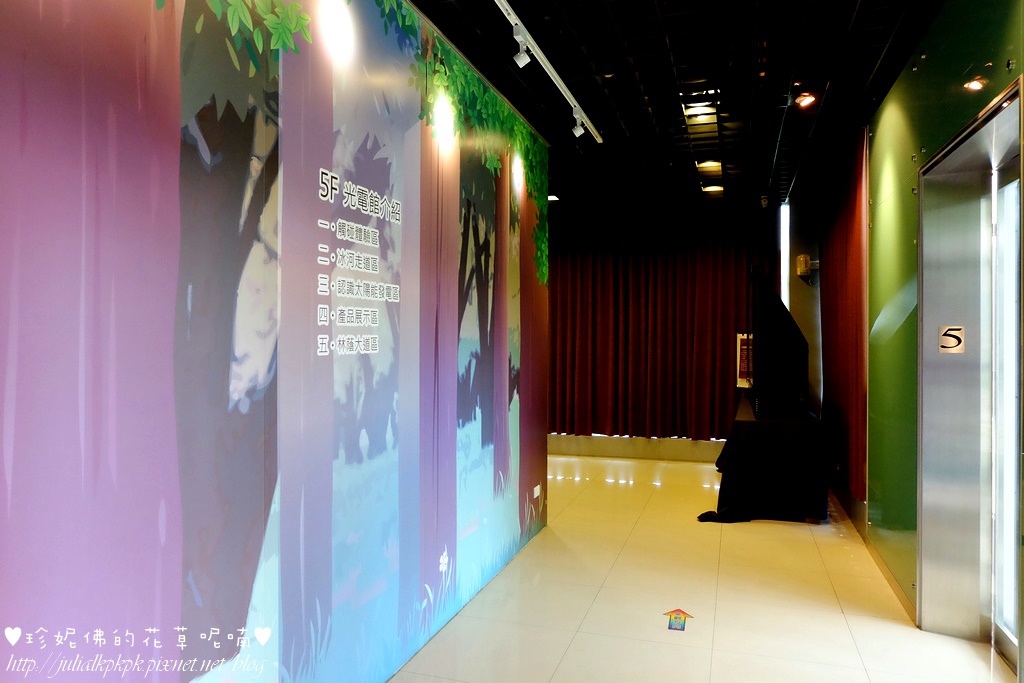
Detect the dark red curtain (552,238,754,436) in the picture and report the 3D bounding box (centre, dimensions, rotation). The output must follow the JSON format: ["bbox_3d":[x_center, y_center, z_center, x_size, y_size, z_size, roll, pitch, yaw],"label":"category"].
[{"bbox_3d":[1.510,-0.070,7.530,2.500,2.300,0.150,0,0,18],"label":"dark red curtain"}]

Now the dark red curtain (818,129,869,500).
[{"bbox_3d":[2.700,-0.170,5.670,0.150,2.420,2.600,0,0,18],"label":"dark red curtain"}]

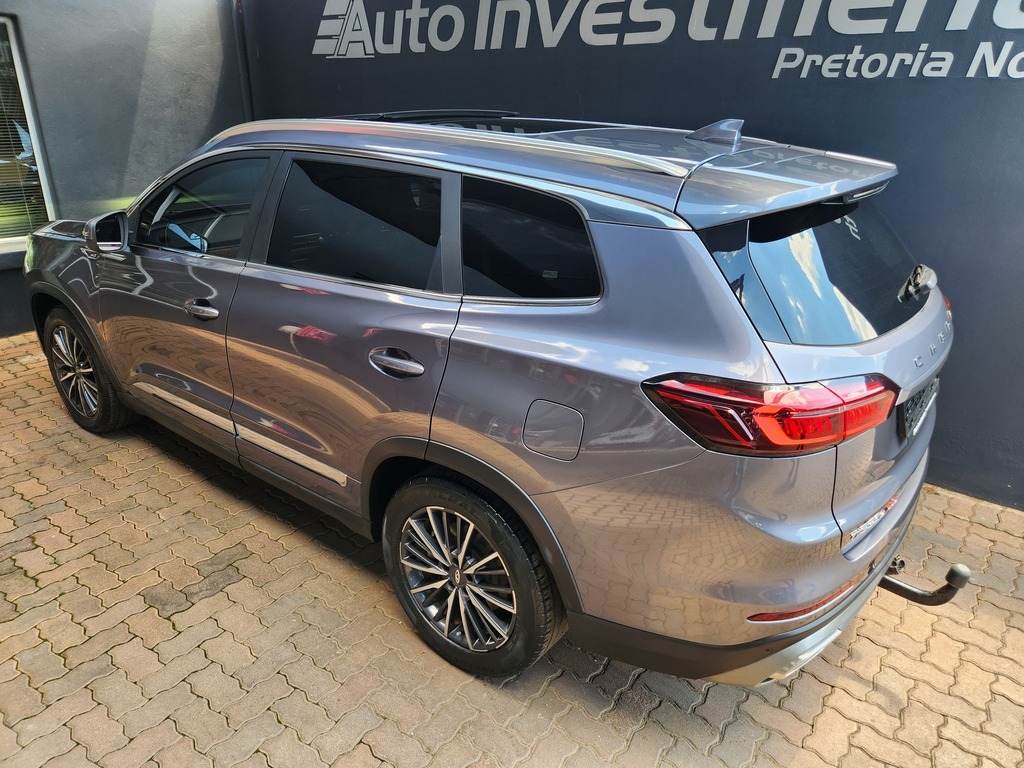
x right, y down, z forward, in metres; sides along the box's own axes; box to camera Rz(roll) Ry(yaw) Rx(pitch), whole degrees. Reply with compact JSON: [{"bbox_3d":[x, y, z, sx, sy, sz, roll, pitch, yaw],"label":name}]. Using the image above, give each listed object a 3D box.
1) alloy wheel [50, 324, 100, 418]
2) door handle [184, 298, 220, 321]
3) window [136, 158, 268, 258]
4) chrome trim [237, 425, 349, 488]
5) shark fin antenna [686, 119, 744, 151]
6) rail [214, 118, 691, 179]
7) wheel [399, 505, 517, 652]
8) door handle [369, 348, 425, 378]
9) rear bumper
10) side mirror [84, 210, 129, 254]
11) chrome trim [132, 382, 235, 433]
[{"bbox_3d":[-2.289,-0.084,3.709,0.503,0.503,0.185,17,26,33],"label":"alloy wheel"},{"bbox_3d":[-1.201,-0.292,2.626,0.232,0.076,0.052,15,25,34],"label":"door handle"},{"bbox_3d":[-1.256,-0.720,2.717,0.798,0.424,0.086,17,6,34],"label":"window"},{"bbox_3d":[-0.838,0.265,2.543,0.665,0.056,0.030,16,26,34],"label":"chrome trim"},{"bbox_3d":[0.643,-0.804,2.168,0.182,0.076,0.066,17,26,34],"label":"shark fin antenna"},{"bbox_3d":[-0.388,-0.796,2.234,2.081,0.136,0.086,17,26,34],"label":"rail"},{"bbox_3d":[-0.118,0.590,2.218,0.490,0.490,0.202,17,26,34],"label":"wheel"},{"bbox_3d":[-0.345,-0.067,2.019,0.228,0.078,0.052,15,25,34],"label":"door handle"},{"bbox_3d":[0.964,0.356,2.331,0.700,0.510,1.860,17,26,33],"label":"rear bumper"},{"bbox_3d":[-1.643,-0.611,2.755,0.136,0.162,0.177,15,25,29],"label":"side mirror"},{"bbox_3d":[-1.454,0.083,2.977,0.850,0.060,0.030,15,25,34],"label":"chrome trim"}]

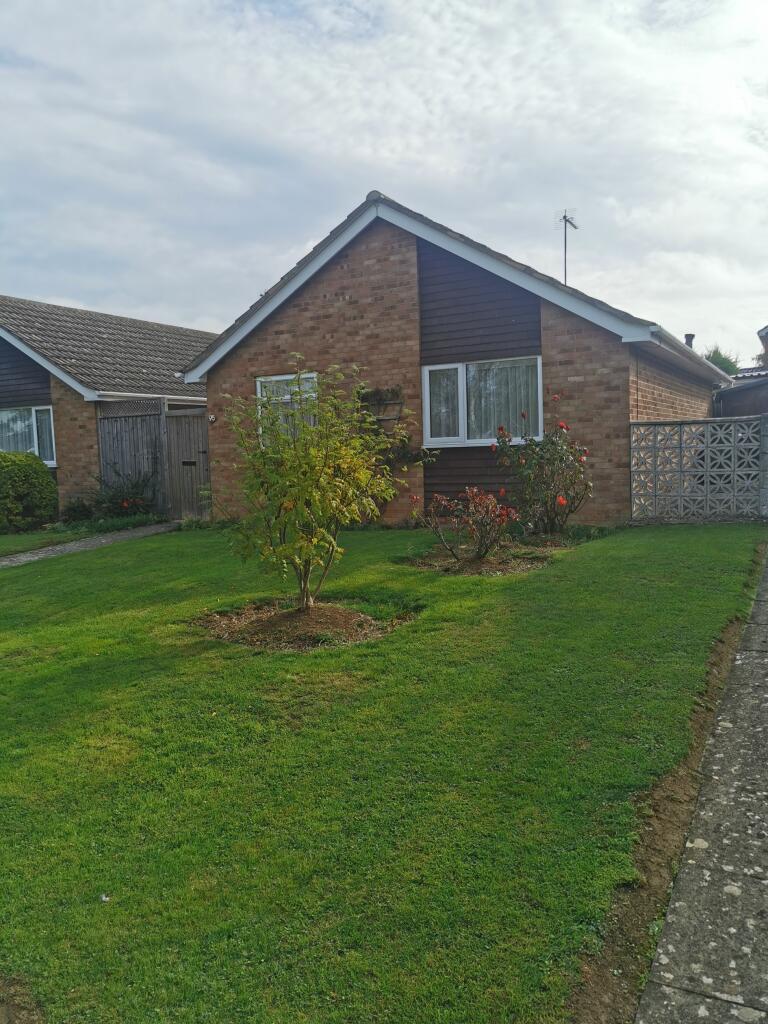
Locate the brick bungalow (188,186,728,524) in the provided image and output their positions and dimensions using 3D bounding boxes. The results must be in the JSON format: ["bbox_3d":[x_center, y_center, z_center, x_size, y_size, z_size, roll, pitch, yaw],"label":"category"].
[{"bbox_3d":[2.219,-2.581,15.692,7.690,4.720,9.470,1,5,29],"label":"brick bungalow"}]

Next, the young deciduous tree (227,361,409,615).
[{"bbox_3d":[-0.543,-0.213,6.420,1.420,2.000,1.420,-2,4,0],"label":"young deciduous tree"}]

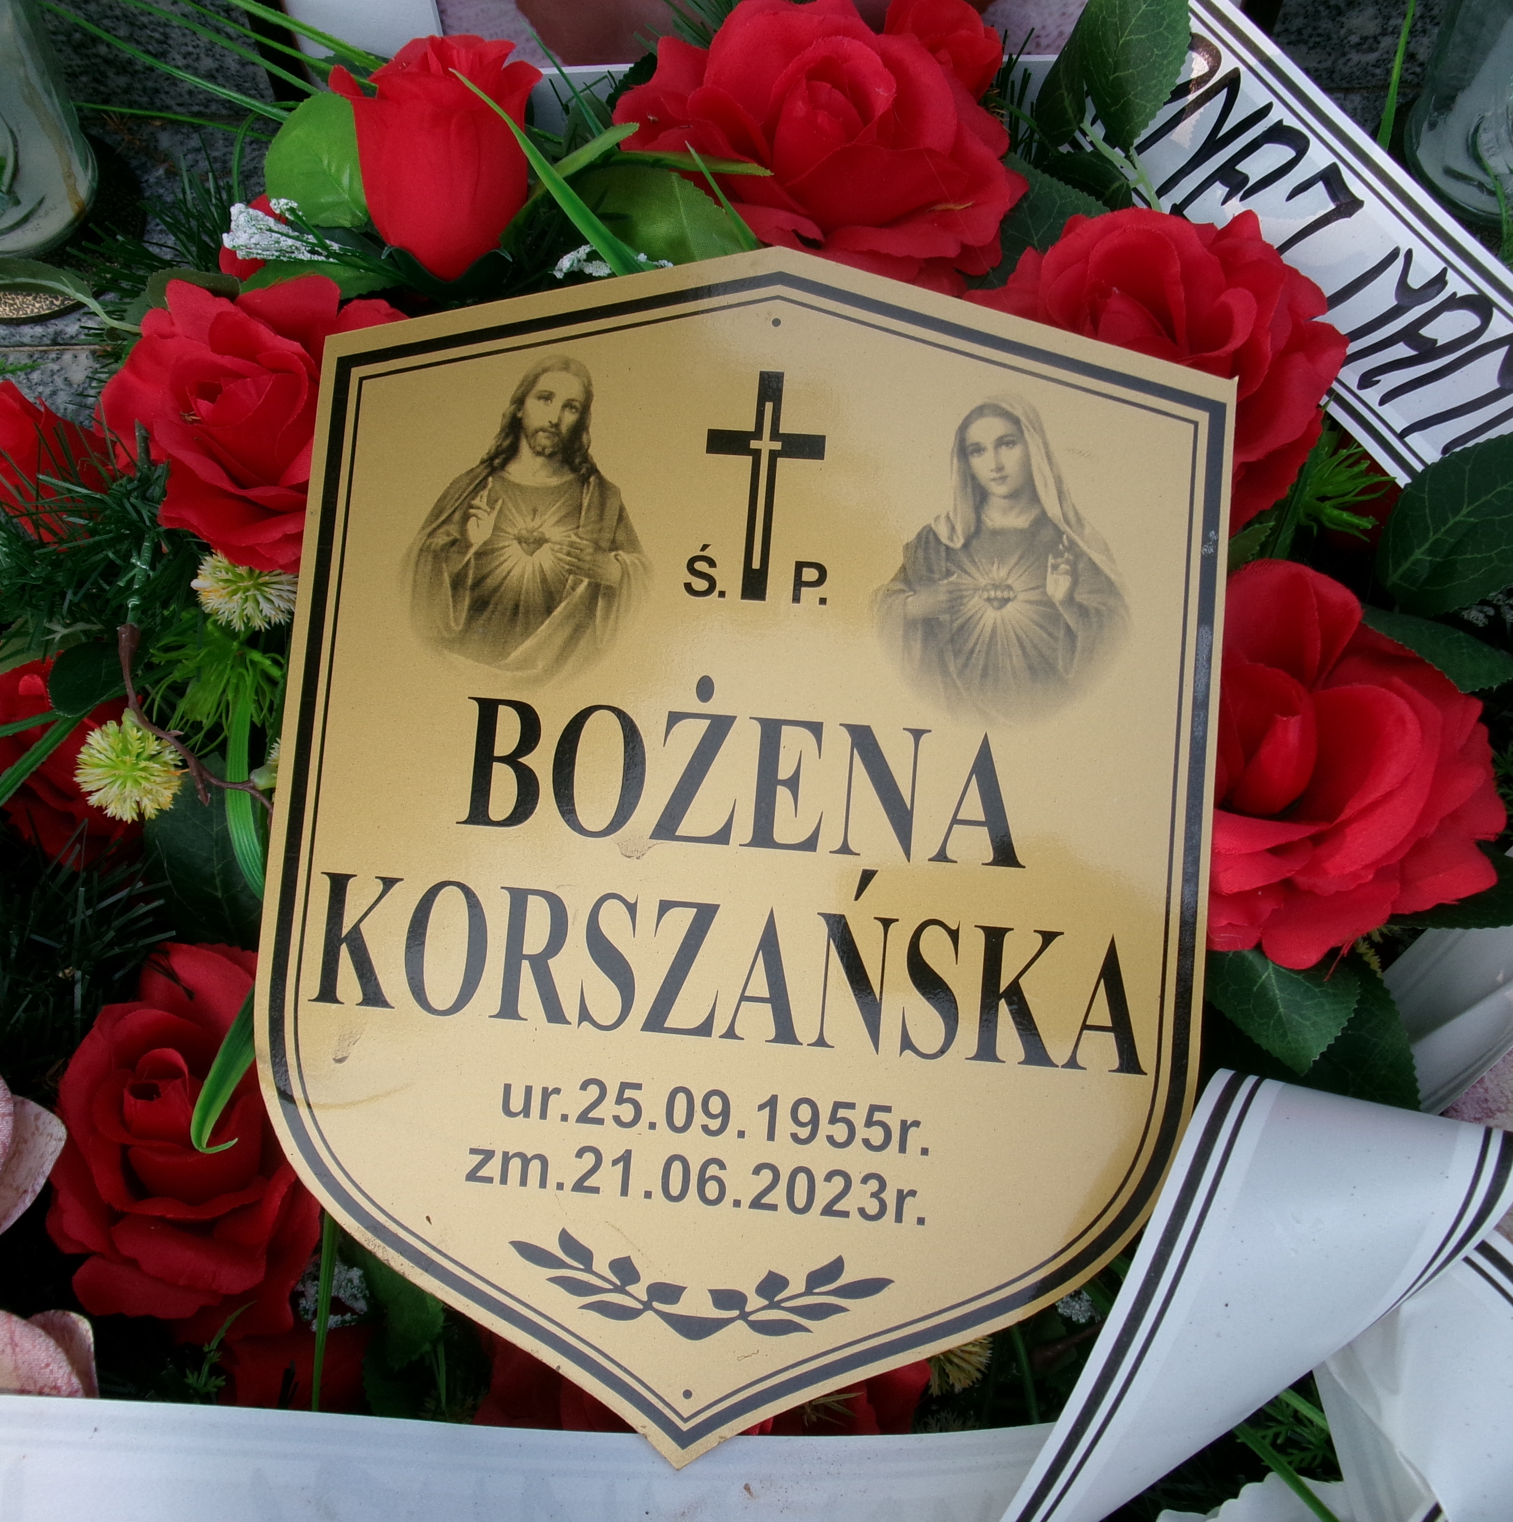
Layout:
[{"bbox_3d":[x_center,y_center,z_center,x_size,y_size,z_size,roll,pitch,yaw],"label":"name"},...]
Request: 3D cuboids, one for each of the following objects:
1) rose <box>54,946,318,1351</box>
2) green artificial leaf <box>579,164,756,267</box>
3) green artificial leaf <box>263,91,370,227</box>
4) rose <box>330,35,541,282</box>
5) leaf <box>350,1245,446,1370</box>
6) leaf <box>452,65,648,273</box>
[{"bbox_3d":[-0.148,0.100,0.430,0.081,0.060,0.100,-3,75,8],"label":"rose"},{"bbox_3d":[-0.024,-0.141,0.433,0.048,0.014,0.042,-6,98,1],"label":"green artificial leaf"},{"bbox_3d":[-0.111,-0.157,0.425,0.034,0.009,0.041,-41,84,-2],"label":"green artificial leaf"},{"bbox_3d":[-0.080,-0.150,0.410,0.051,0.056,0.051,6,39,-4],"label":"rose"},{"bbox_3d":[-0.084,0.126,0.385,0.027,0.010,0.039,-14,96,7],"label":"leaf"},{"bbox_3d":[-0.050,-0.144,0.403,0.011,0.010,0.077,-45,108,-8],"label":"leaf"}]

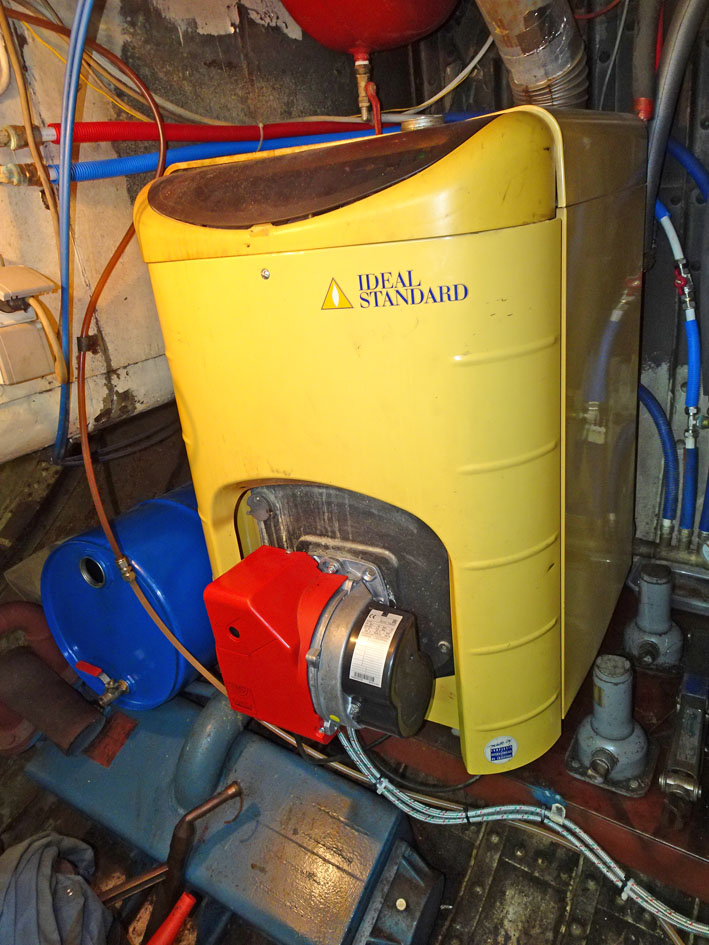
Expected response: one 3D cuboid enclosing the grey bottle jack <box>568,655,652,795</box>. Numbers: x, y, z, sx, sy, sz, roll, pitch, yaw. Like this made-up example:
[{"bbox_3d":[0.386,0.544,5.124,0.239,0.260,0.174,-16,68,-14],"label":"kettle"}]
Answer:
[{"bbox_3d":[0.356,0.330,0.902,0.100,0.174,0.103,8,26,33],"label":"grey bottle jack"}]

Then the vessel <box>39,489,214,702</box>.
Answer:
[{"bbox_3d":[-0.340,0.207,1.509,0.370,0.370,0.580,5,21,28],"label":"vessel"}]

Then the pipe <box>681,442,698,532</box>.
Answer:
[{"bbox_3d":[0.684,0.032,1.340,0.026,0.190,0.026,8,26,33],"label":"pipe"}]

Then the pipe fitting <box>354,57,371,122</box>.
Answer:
[{"bbox_3d":[0.016,-0.730,1.250,0.028,0.113,0.030,-3,21,1],"label":"pipe fitting"}]

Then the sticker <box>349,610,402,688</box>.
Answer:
[{"bbox_3d":[0.026,0.215,0.811,0.046,0.016,0.094,8,64,33],"label":"sticker"}]

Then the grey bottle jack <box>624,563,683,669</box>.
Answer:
[{"bbox_3d":[0.499,0.238,1.092,0.095,0.168,0.098,8,26,33],"label":"grey bottle jack"}]

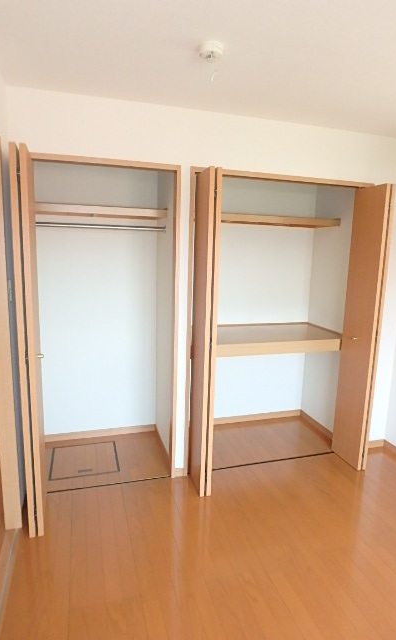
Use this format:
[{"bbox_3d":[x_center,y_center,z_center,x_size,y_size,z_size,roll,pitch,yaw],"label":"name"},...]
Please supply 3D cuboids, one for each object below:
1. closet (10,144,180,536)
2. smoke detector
[{"bbox_3d":[-0.628,0.052,2.606,0.930,2.078,1.110,-1,10,-16],"label":"closet"},{"bbox_3d":[0.054,-1.131,1.640,0.100,0.048,0.100,1,9,0],"label":"smoke detector"}]

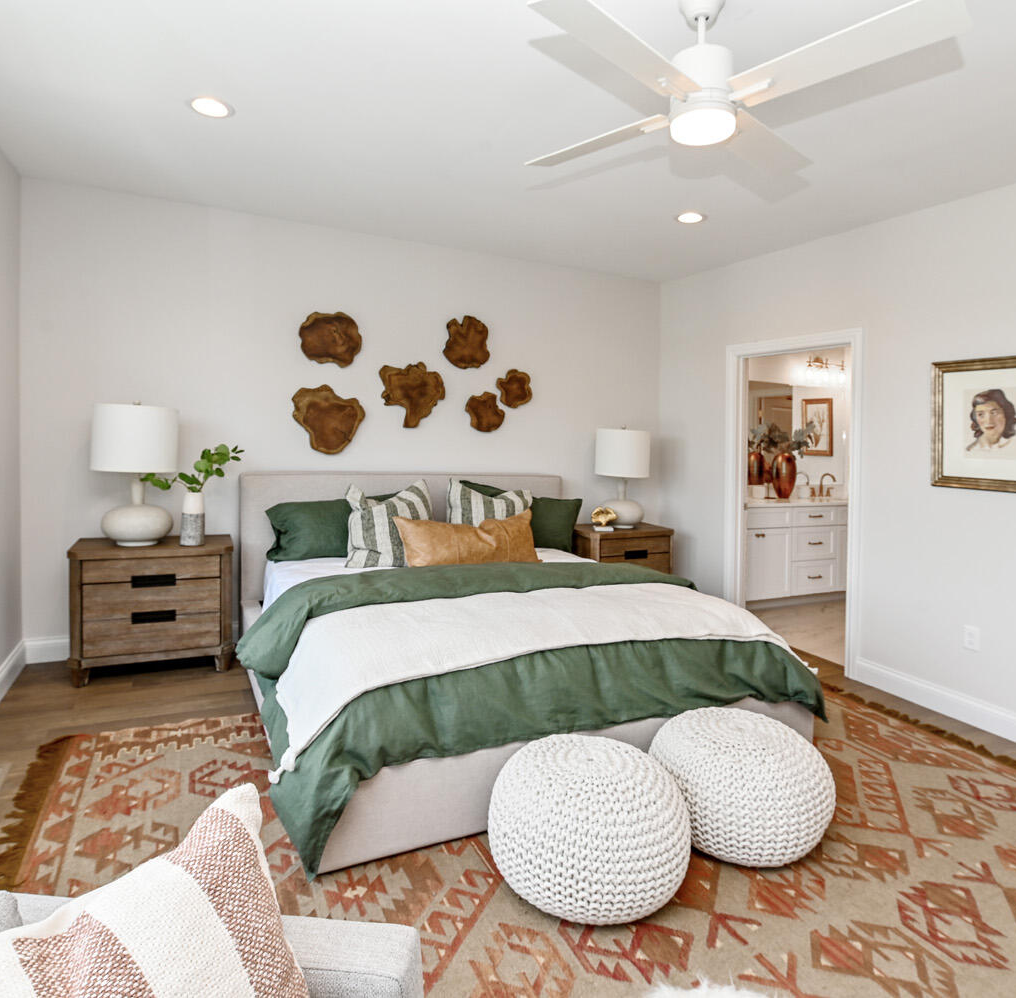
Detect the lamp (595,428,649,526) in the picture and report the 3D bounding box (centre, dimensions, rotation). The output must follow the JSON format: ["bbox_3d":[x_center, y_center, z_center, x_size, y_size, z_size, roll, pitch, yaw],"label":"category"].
[{"bbox_3d":[0.872,-0.165,4.743,0.412,0.755,0.412,1,2,0],"label":"lamp"}]

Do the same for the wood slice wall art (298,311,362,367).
[{"bbox_3d":[-1.144,-1.027,4.012,0.404,0.361,0.048,-1,5,-25],"label":"wood slice wall art"}]

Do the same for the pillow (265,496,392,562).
[{"bbox_3d":[-1.063,0.173,3.763,0.768,0.442,0.173,-1,-20,-25],"label":"pillow"}]

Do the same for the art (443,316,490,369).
[{"bbox_3d":[-0.297,-1.116,4.459,0.343,0.372,0.050,0,3,-24],"label":"art"}]

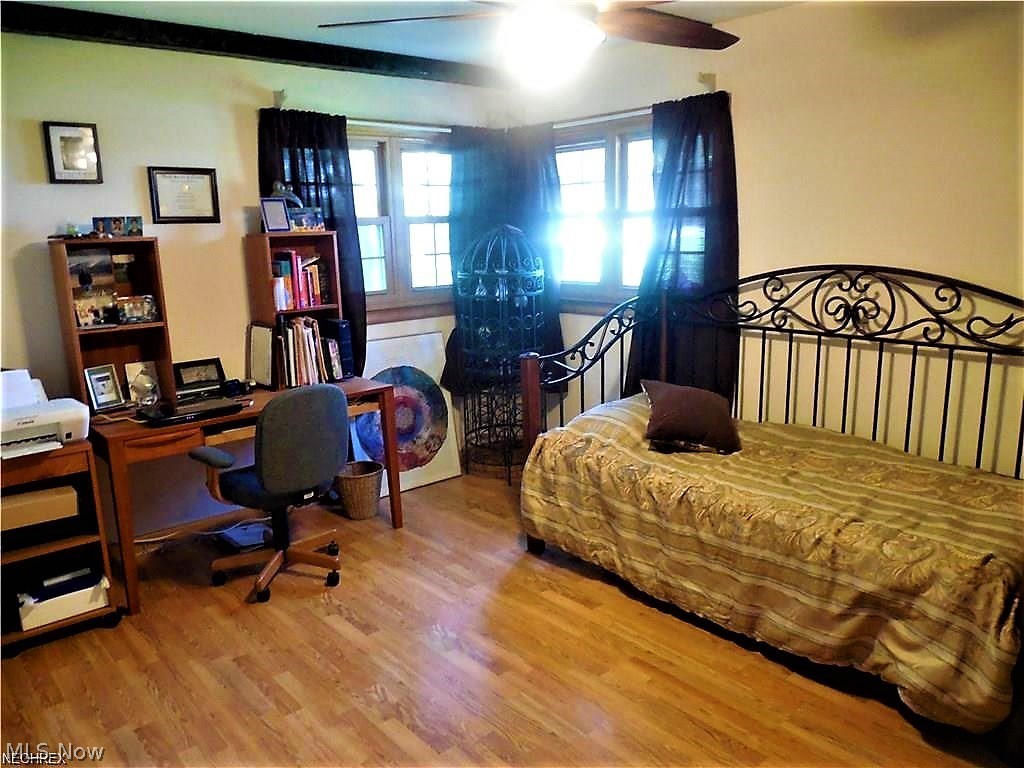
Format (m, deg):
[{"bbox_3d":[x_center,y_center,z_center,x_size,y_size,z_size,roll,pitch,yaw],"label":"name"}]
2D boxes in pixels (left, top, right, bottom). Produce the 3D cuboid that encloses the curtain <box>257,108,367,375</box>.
[{"bbox_3d":[-1.039,-0.645,3.954,0.532,1.532,0.114,-11,16,-38],"label":"curtain"}]

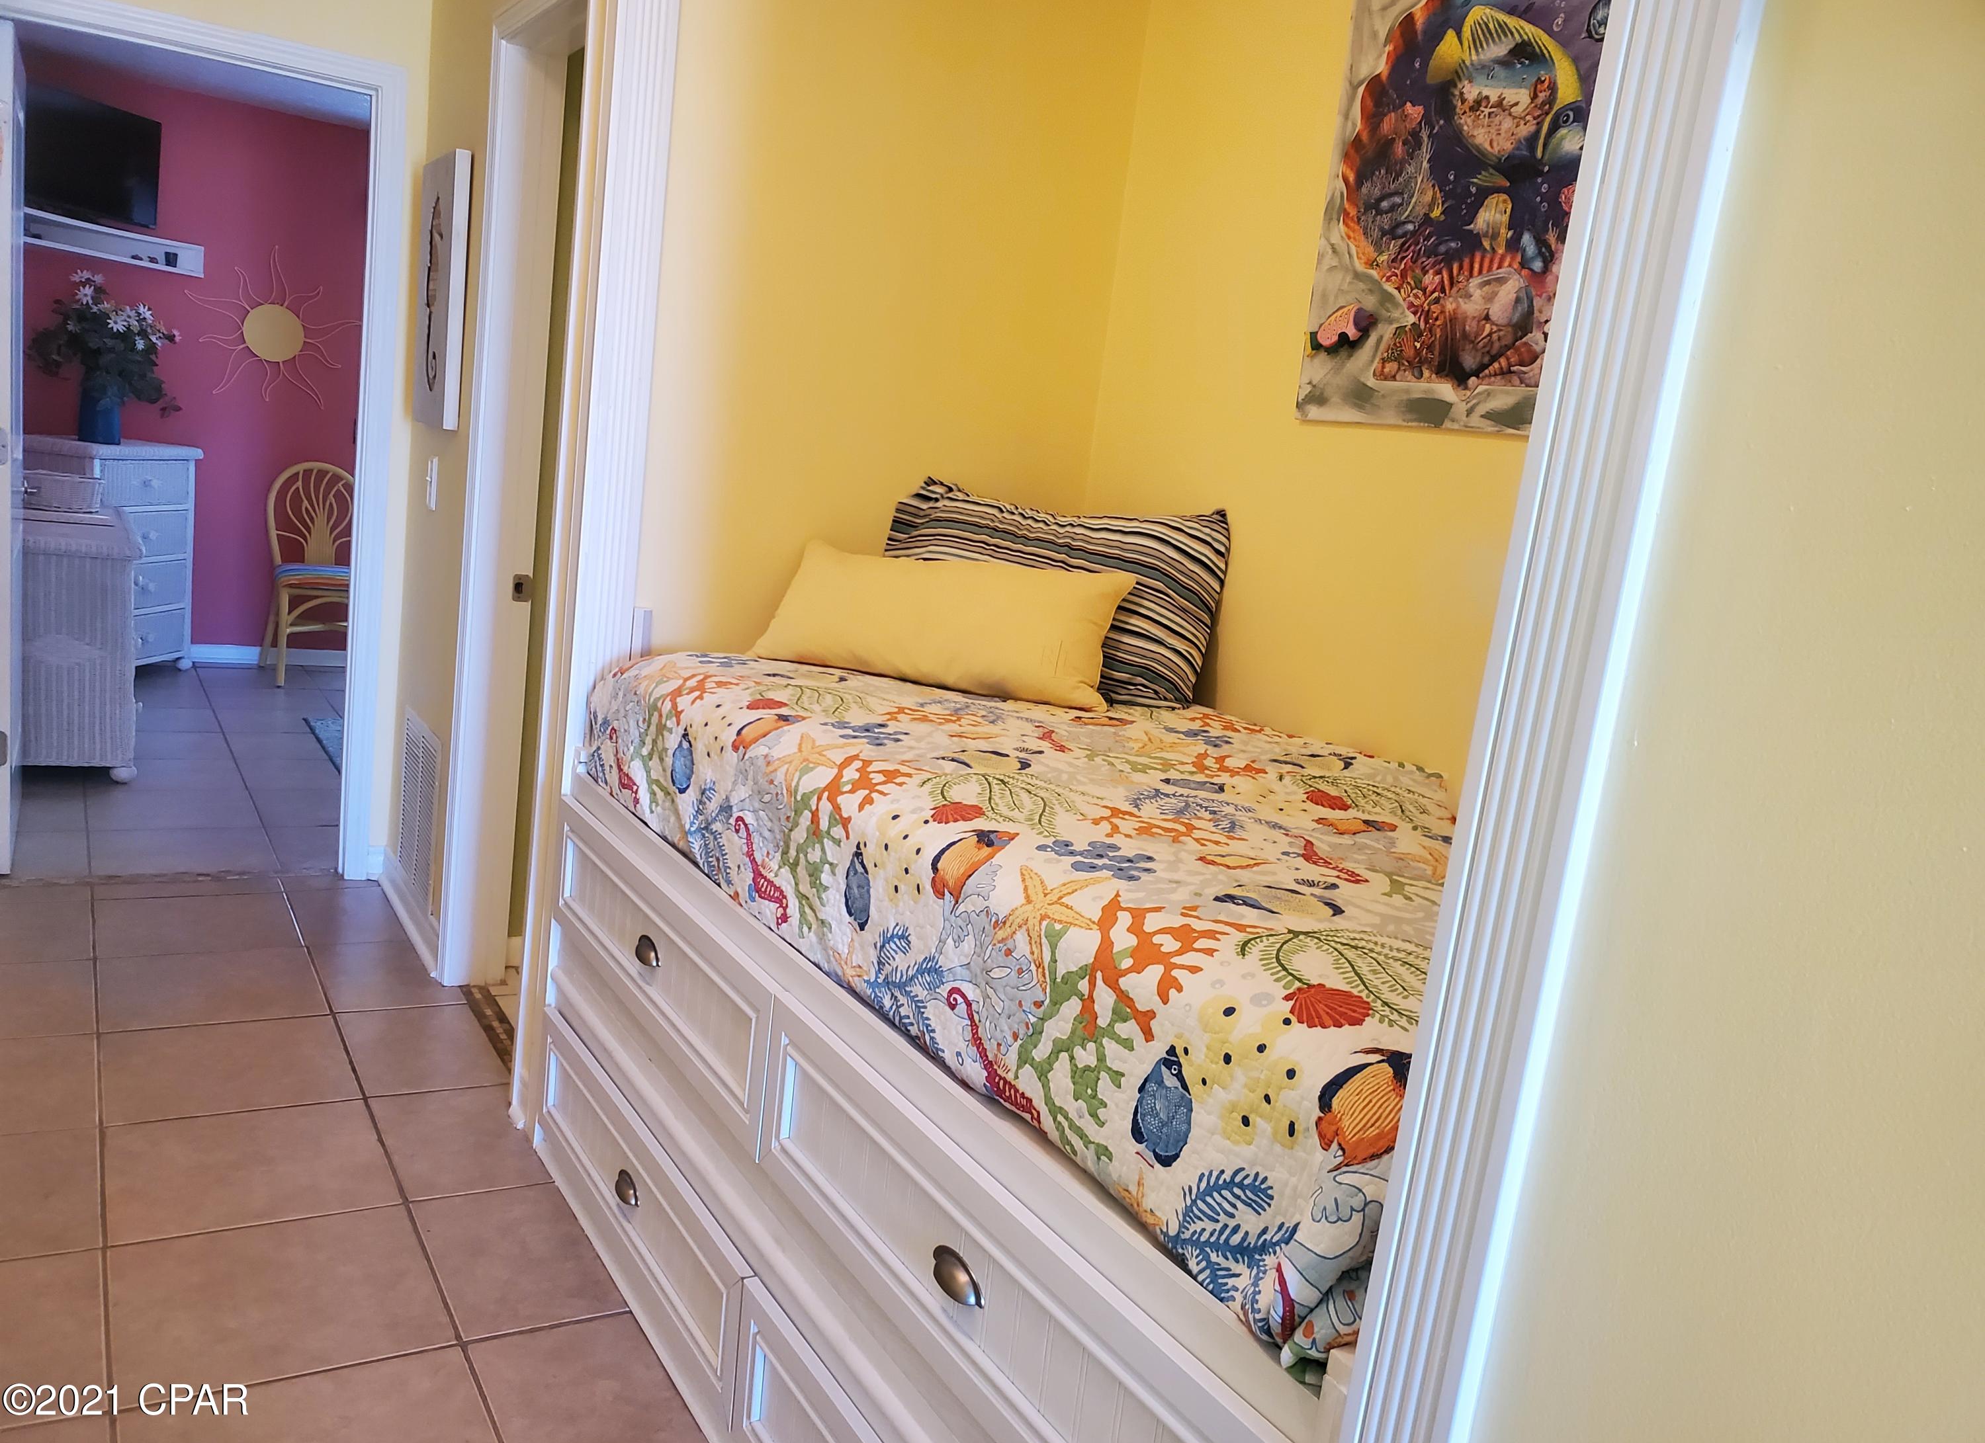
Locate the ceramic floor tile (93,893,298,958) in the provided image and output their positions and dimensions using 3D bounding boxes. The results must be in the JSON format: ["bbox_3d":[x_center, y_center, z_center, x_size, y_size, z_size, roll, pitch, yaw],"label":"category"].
[{"bbox_3d":[-1.933,0.498,3.632,0.430,0.010,0.418,1,12,-32],"label":"ceramic floor tile"}]

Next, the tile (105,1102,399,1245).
[{"bbox_3d":[-1.258,0.756,2.526,0.420,0.012,0.420,1,11,-32],"label":"tile"}]

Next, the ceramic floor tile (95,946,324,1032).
[{"bbox_3d":[-1.700,0.583,3.246,0.420,0.012,0.420,1,11,-32],"label":"ceramic floor tile"}]

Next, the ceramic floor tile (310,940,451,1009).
[{"bbox_3d":[-1.407,0.587,3.427,0.257,0.012,0.420,1,11,-32],"label":"ceramic floor tile"}]

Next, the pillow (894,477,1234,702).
[{"bbox_3d":[0.102,-0.239,2.727,0.580,0.370,0.170,9,-3,9],"label":"pillow"}]

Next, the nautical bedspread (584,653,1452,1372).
[{"bbox_3d":[0.203,0.192,2.088,1.001,0.254,1.874,1,12,-32],"label":"nautical bedspread"}]

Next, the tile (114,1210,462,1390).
[{"bbox_3d":[-1.043,0.841,2.175,0.420,0.012,0.420,1,11,-32],"label":"tile"}]

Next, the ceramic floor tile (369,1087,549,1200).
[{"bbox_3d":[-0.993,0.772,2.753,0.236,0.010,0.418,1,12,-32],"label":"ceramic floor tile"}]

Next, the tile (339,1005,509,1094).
[{"bbox_3d":[-1.179,0.675,3.066,0.268,0.012,0.420,1,11,-32],"label":"tile"}]

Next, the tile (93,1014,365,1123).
[{"bbox_3d":[-1.498,0.678,2.927,0.430,0.010,0.418,1,12,-32],"label":"tile"}]

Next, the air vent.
[{"bbox_3d":[-1.432,0.217,3.704,0.015,0.432,0.437,1,12,-32],"label":"air vent"}]

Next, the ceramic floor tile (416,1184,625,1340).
[{"bbox_3d":[-0.758,0.845,2.351,0.238,0.012,0.420,1,11,-32],"label":"ceramic floor tile"}]

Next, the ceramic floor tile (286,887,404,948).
[{"bbox_3d":[-1.647,0.502,3.810,0.232,0.010,0.418,1,12,-32],"label":"ceramic floor tile"}]

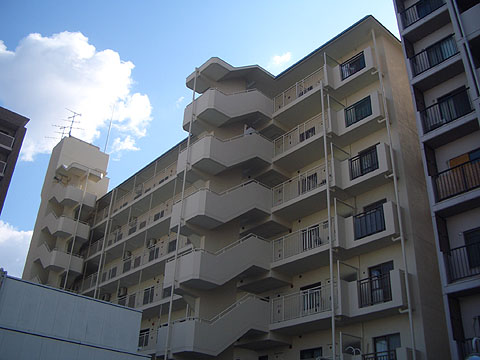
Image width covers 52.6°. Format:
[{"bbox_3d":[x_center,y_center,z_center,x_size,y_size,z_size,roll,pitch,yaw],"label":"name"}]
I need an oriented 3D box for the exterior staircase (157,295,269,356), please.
[{"bbox_3d":[-0.986,6.199,20.607,4.125,2.790,2.220,24,-35,-34],"label":"exterior staircase"}]

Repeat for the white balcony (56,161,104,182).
[{"bbox_3d":[-14.418,-0.554,43.097,2.670,1.680,4.320,24,-35,-34],"label":"white balcony"}]

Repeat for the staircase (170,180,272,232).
[{"bbox_3d":[-0.815,1.424,22.944,3.880,2.700,2.670,24,-35,-34],"label":"staircase"}]

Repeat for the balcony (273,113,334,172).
[{"bbox_3d":[3.430,-1.891,24.334,1.305,1.365,3.975,24,-35,-34],"label":"balcony"}]

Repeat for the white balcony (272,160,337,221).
[{"bbox_3d":[3.332,0.559,23.003,1.305,1.395,3.975,24,-35,-34],"label":"white balcony"}]

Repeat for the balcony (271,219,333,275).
[{"bbox_3d":[3.100,3.022,21.135,1.310,1.360,3.760,24,-35,-34],"label":"balcony"}]

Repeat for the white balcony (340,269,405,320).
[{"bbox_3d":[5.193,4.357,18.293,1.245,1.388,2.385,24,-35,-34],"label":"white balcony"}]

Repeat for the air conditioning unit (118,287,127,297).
[{"bbox_3d":[-8.292,8.069,34.623,0.320,0.570,0.780,24,-35,-34],"label":"air conditioning unit"}]

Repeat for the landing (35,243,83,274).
[{"bbox_3d":[-14.265,6.240,38.519,2.380,2.730,4.350,24,-35,-34],"label":"landing"}]

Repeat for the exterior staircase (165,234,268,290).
[{"bbox_3d":[-0.923,3.823,21.604,3.900,2.740,2.650,24,-35,-34],"label":"exterior staircase"}]

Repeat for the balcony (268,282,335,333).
[{"bbox_3d":[3.138,5.404,20.372,1.305,1.388,3.975,24,-35,-34],"label":"balcony"}]

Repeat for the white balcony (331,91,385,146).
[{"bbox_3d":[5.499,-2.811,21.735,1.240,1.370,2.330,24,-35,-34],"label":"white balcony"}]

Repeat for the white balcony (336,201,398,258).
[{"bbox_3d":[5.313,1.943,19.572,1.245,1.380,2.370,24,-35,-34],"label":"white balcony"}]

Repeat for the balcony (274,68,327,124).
[{"bbox_3d":[3.448,-4.197,25.124,1.360,1.270,3.790,24,-35,-34],"label":"balcony"}]

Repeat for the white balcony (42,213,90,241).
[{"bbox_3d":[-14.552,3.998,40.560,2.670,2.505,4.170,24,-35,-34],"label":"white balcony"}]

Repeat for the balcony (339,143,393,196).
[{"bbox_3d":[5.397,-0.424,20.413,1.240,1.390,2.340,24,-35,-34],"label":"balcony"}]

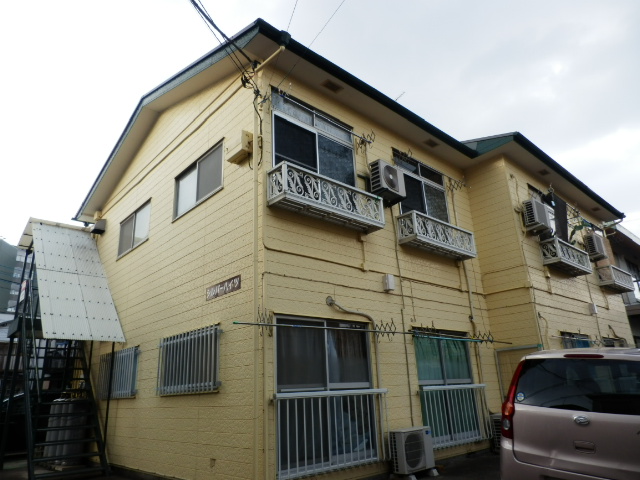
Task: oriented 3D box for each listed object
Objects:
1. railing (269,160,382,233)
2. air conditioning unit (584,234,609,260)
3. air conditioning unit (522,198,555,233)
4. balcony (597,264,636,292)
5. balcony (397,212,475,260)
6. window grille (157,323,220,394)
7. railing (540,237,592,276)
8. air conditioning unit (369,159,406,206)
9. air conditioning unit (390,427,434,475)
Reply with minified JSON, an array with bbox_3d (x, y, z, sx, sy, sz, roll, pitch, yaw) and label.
[{"bbox_3d":[0.145,-0.531,6.253,1.886,0.483,0.376,14,-25,-40],"label":"railing"},{"bbox_3d":[7.179,0.184,11.529,0.657,0.522,0.230,14,-25,-40],"label":"air conditioning unit"},{"bbox_3d":[4.478,-0.485,9.135,0.651,0.518,0.242,14,-25,-40],"label":"air conditioning unit"},{"bbox_3d":[8.020,1.100,11.995,1.833,0.458,0.328,14,-25,-40],"label":"balcony"},{"bbox_3d":[2.168,-0.030,8.058,1.910,0.472,0.342,14,-25,-40],"label":"balcony"},{"bbox_3d":[-1.908,1.738,6.305,0.100,0.839,1.750,14,-25,-40],"label":"window grille"},{"bbox_3d":[5.427,0.416,9.732,1.868,0.496,0.325,14,-25,-40],"label":"railing"},{"bbox_3d":[1.145,-0.974,7.441,0.634,0.510,0.235,14,-25,-40],"label":"air conditioning unit"},{"bbox_3d":[1.266,2.851,6.027,0.639,0.508,0.231,14,-25,-40],"label":"air conditioning unit"}]

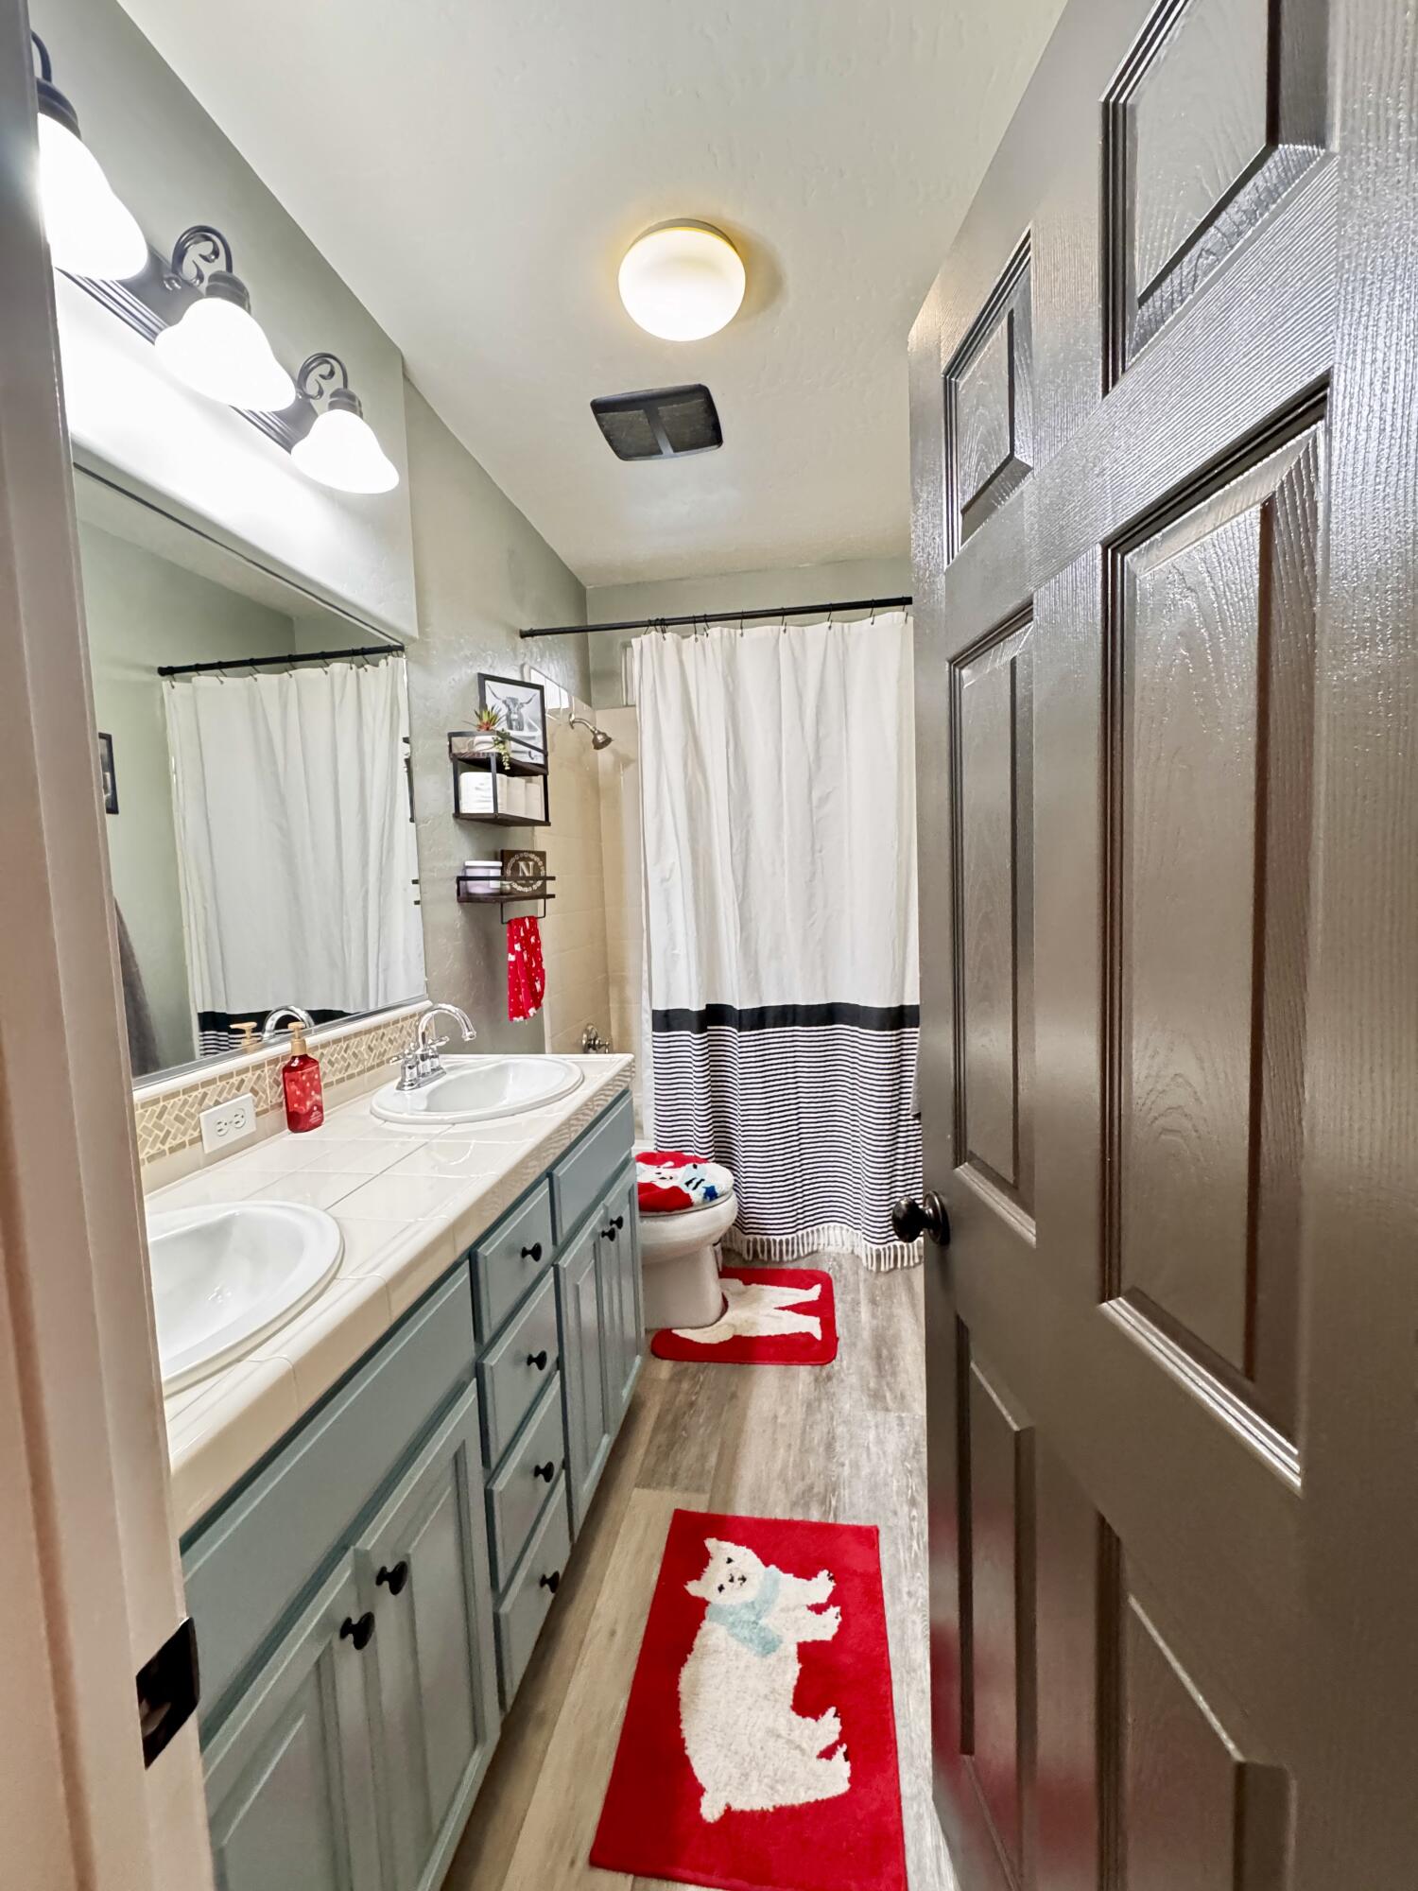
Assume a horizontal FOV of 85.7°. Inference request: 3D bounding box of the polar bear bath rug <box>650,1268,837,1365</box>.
[{"bbox_3d":[0.132,1.166,2.452,0.555,0.016,0.530,-1,5,9],"label":"polar bear bath rug"}]

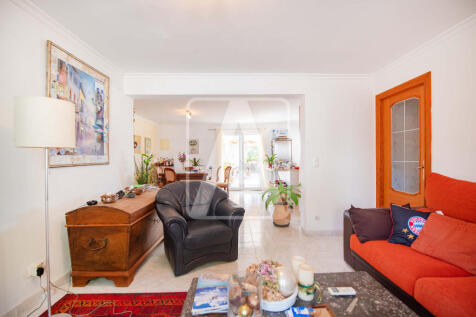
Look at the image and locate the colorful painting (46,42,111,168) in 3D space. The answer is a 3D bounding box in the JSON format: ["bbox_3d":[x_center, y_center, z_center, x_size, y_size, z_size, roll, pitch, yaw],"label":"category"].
[{"bbox_3d":[-1.755,-0.515,2.285,0.035,1.185,0.875,0,0,1],"label":"colorful painting"}]

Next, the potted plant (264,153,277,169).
[{"bbox_3d":[1.020,0.060,6.200,0.380,0.500,0.360,0,0,0],"label":"potted plant"}]

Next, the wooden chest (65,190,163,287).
[{"bbox_3d":[-1.270,0.820,2.410,0.620,0.760,1.200,0,0,1],"label":"wooden chest"}]

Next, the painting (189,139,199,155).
[{"bbox_3d":[-1.640,-0.440,7.270,0.360,0.580,0.050,0,0,0],"label":"painting"}]

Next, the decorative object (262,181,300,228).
[{"bbox_3d":[0.775,0.810,3.560,0.630,0.760,0.600,0,0,0],"label":"decorative object"}]

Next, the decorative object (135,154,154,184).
[{"bbox_3d":[-2.120,0.300,4.500,0.430,0.900,0.420,0,0,1],"label":"decorative object"}]

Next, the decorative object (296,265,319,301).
[{"bbox_3d":[0.390,0.683,1.100,0.095,0.165,0.085,0,0,1],"label":"decorative object"}]

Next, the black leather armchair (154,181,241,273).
[{"bbox_3d":[-0.505,0.755,2.540,0.910,0.870,0.880,0,0,-28],"label":"black leather armchair"}]

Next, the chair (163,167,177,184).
[{"bbox_3d":[-1.640,0.715,5.050,0.480,0.950,0.530,0,0,37],"label":"chair"}]

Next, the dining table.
[{"bbox_3d":[-1.500,0.810,5.900,1.400,0.760,0.950,0,0,0],"label":"dining table"}]

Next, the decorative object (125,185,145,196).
[{"bbox_3d":[-1.290,0.405,2.480,0.220,0.090,0.200,0,0,1],"label":"decorative object"}]

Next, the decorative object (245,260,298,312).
[{"bbox_3d":[0.182,0.683,1.115,0.270,0.165,0.260,0,0,1],"label":"decorative object"}]

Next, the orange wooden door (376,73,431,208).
[{"bbox_3d":[2.085,0.138,2.545,0.090,2.120,0.850,0,0,1],"label":"orange wooden door"}]

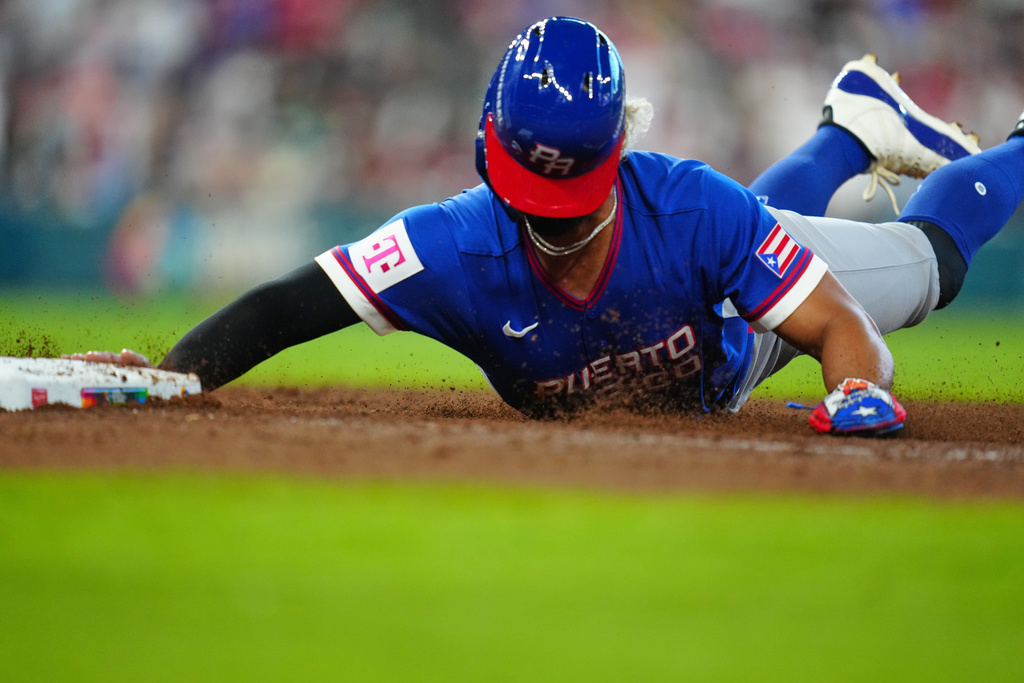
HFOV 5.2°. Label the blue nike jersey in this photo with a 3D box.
[{"bbox_3d":[0.139,-0.091,18.220,0.800,0.370,0.600,-7,-31,18],"label":"blue nike jersey"}]

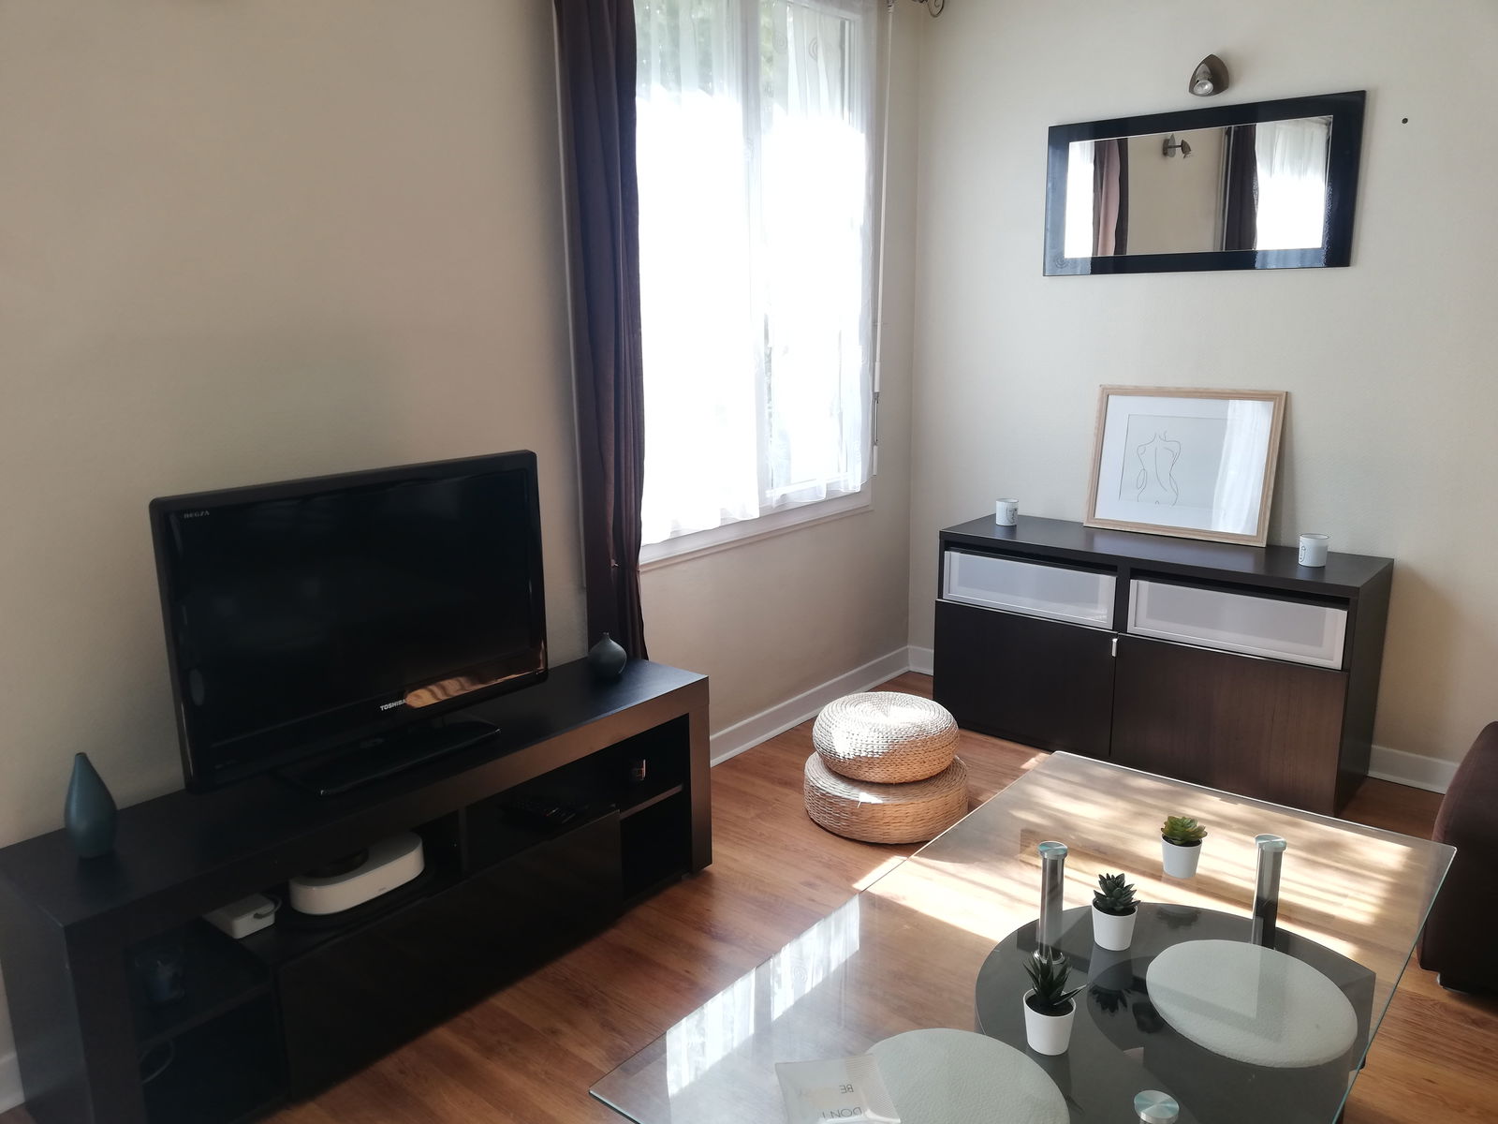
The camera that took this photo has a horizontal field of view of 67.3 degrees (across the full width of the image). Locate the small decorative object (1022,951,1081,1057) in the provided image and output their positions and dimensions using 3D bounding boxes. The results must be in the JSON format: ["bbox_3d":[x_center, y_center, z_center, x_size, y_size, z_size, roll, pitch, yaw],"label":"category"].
[{"bbox_3d":[0.383,0.553,1.413,0.075,0.120,0.074,-1,13,0],"label":"small decorative object"}]

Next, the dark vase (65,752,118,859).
[{"bbox_3d":[-1.078,0.393,1.835,0.078,0.175,0.078,10,17,39],"label":"dark vase"}]

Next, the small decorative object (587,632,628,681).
[{"bbox_3d":[-0.337,0.223,2.653,0.095,0.110,0.095,-1,13,0],"label":"small decorative object"}]

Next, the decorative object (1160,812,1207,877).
[{"bbox_3d":[0.711,0.463,1.836,0.072,0.093,0.072,10,17,39],"label":"decorative object"}]

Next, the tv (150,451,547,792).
[{"bbox_3d":[-0.728,0.098,2.215,0.200,0.564,0.800,11,17,40],"label":"tv"}]

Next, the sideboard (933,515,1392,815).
[{"bbox_3d":[1.187,0.259,3.394,1.200,0.638,0.400,10,17,39],"label":"sideboard"}]

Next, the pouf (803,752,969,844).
[{"bbox_3d":[0.370,0.608,3.033,0.438,0.147,0.438,-1,13,0],"label":"pouf"}]

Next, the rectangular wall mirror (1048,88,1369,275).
[{"bbox_3d":[1.272,-1.064,3.244,0.877,0.442,0.025,10,17,39],"label":"rectangular wall mirror"}]

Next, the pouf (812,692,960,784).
[{"bbox_3d":[0.362,0.458,2.974,0.386,0.180,0.386,-1,13,0],"label":"pouf"}]

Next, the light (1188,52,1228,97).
[{"bbox_3d":[1.265,-1.345,3.110,0.110,0.115,0.130,10,17,39],"label":"light"}]

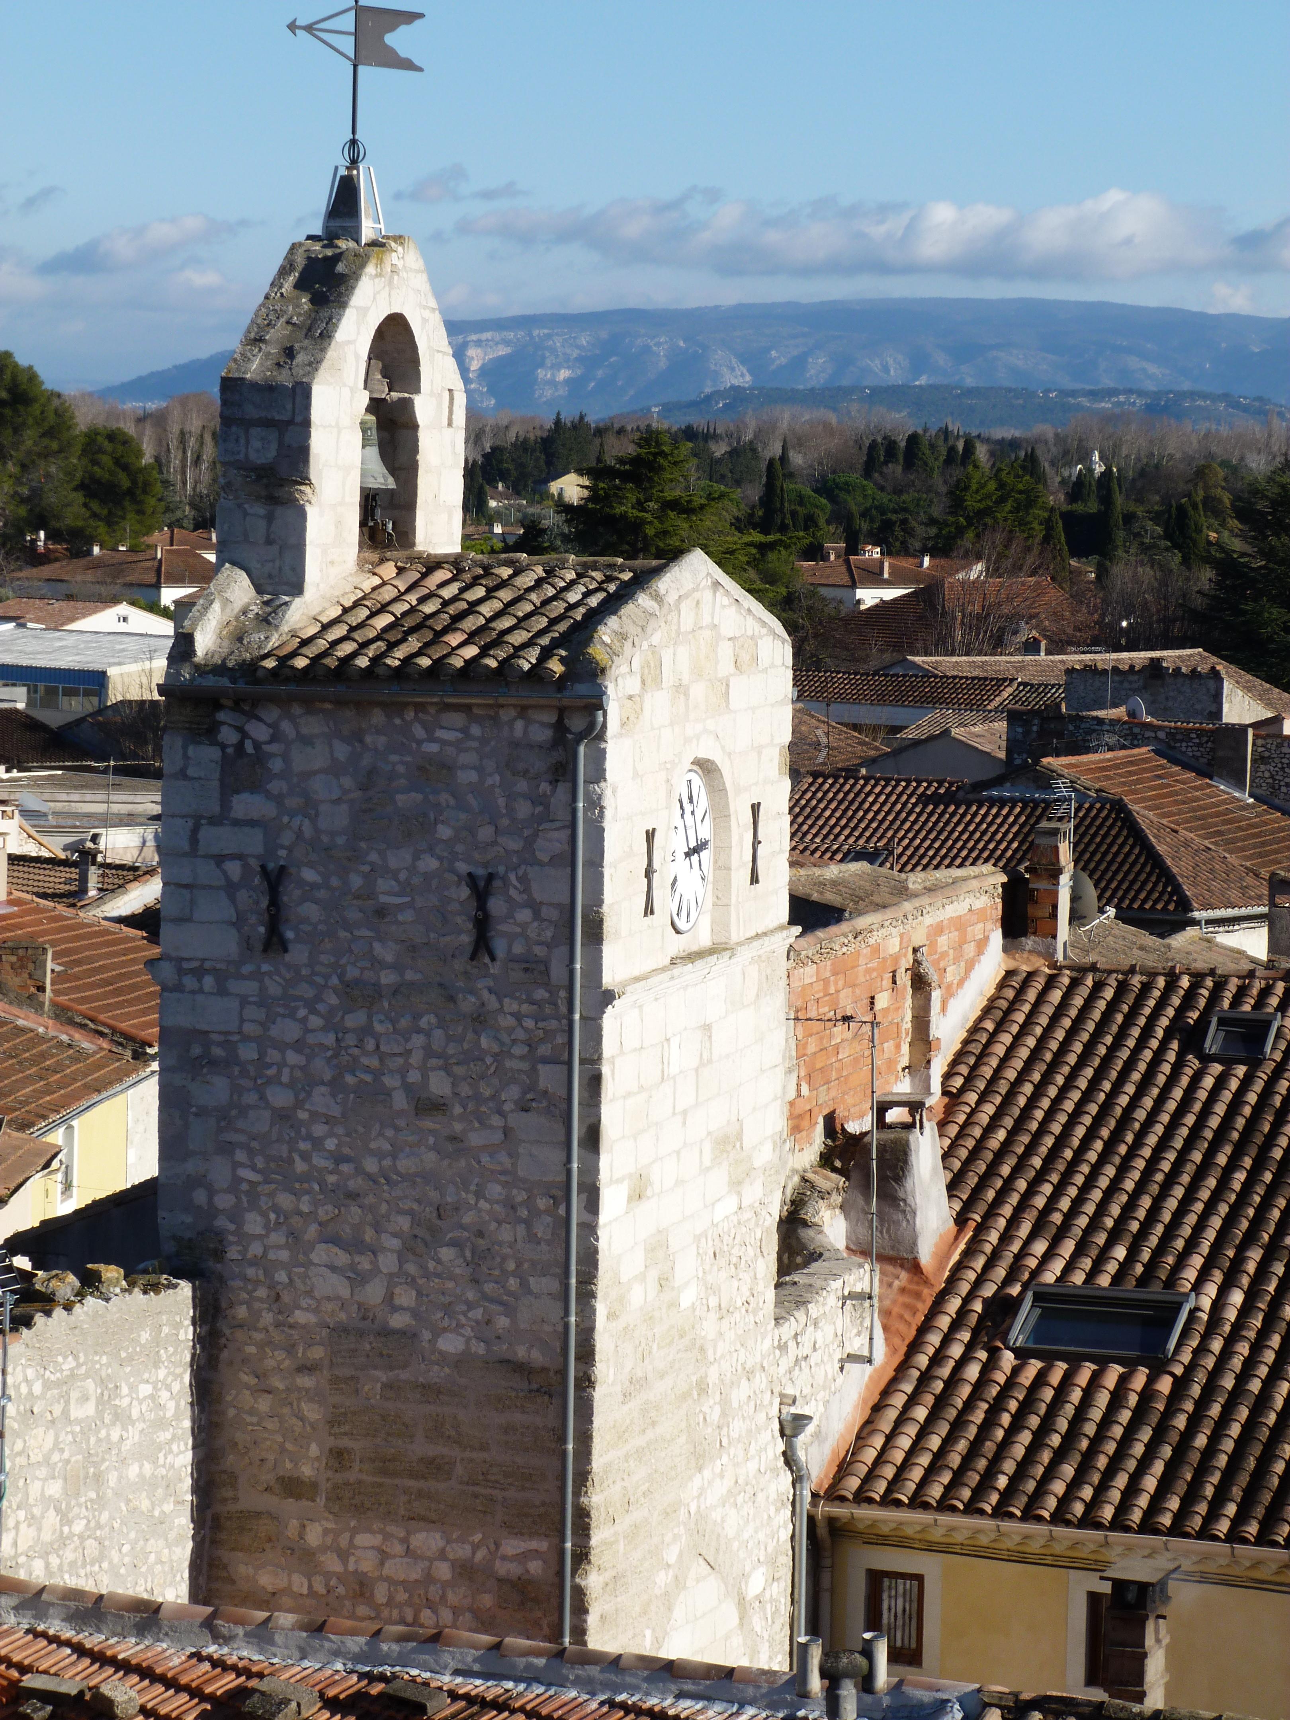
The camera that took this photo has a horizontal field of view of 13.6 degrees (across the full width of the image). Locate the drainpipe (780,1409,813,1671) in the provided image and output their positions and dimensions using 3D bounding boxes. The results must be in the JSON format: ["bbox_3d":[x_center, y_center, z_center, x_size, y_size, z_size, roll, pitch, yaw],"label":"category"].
[{"bbox_3d":[1.121,4.992,39.800,0.230,1.950,0.220,1,5,0],"label":"drainpipe"}]

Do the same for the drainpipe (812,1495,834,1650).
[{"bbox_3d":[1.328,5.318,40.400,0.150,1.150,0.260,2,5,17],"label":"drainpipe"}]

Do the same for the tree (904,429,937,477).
[{"bbox_3d":[55.812,-81.466,1100.000,6.300,11.500,6.300,1,5,0],"label":"tree"}]

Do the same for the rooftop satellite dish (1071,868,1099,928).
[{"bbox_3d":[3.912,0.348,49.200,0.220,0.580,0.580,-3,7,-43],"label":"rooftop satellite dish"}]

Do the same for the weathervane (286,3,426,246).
[{"bbox_3d":[-1.984,-5.062,37.200,0.420,1.660,1.400,4,6,36],"label":"weathervane"}]

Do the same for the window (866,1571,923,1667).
[{"bbox_3d":[1.869,5.672,40.500,0.460,0.700,0.120,2,5,17],"label":"window"}]

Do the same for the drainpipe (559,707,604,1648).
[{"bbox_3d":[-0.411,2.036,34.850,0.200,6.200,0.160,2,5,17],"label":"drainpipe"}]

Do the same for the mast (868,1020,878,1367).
[{"bbox_3d":[1.707,2.503,40.600,0.060,2.600,0.060,2,5,17],"label":"mast"}]

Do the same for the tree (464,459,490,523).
[{"bbox_3d":[-23.570,-51.949,760.000,3.600,8.800,3.600,1,5,0],"label":"tree"}]

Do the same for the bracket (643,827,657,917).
[{"bbox_3d":[0.031,0.079,35.600,0.060,0.590,0.210,2,5,17],"label":"bracket"}]

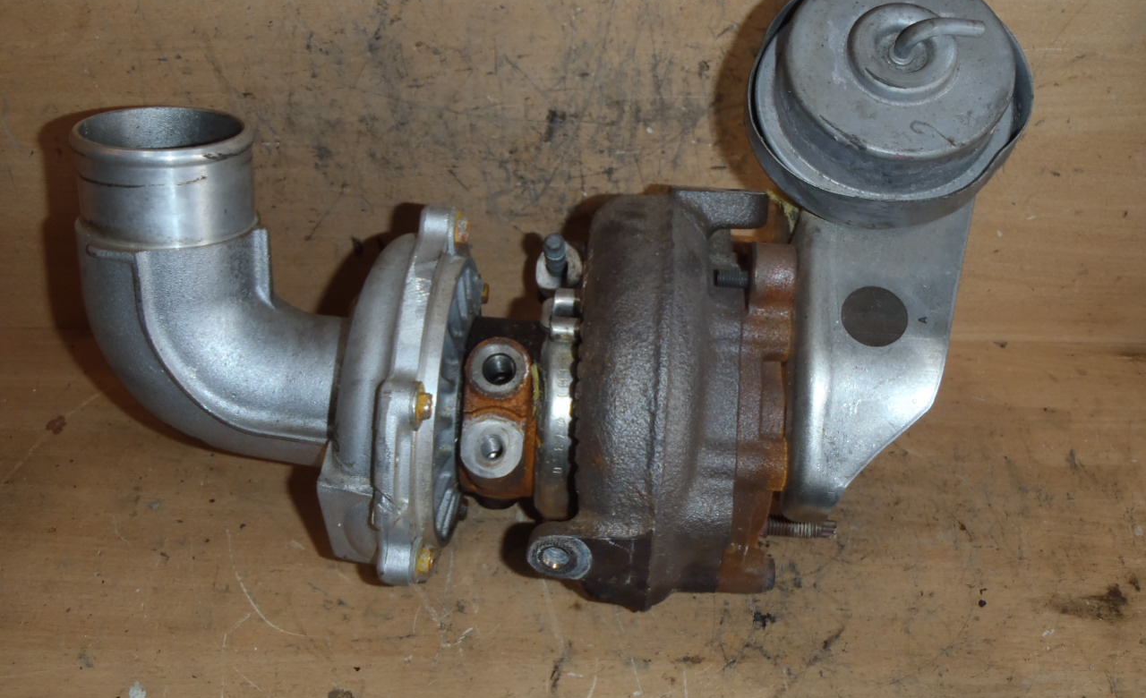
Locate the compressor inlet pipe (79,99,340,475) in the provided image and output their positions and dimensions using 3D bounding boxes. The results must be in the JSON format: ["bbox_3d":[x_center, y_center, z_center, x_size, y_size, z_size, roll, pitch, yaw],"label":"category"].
[{"bbox_3d":[-0.123,-0.016,0.434,0.087,0.119,0.057,4,25,-2],"label":"compressor inlet pipe"}]

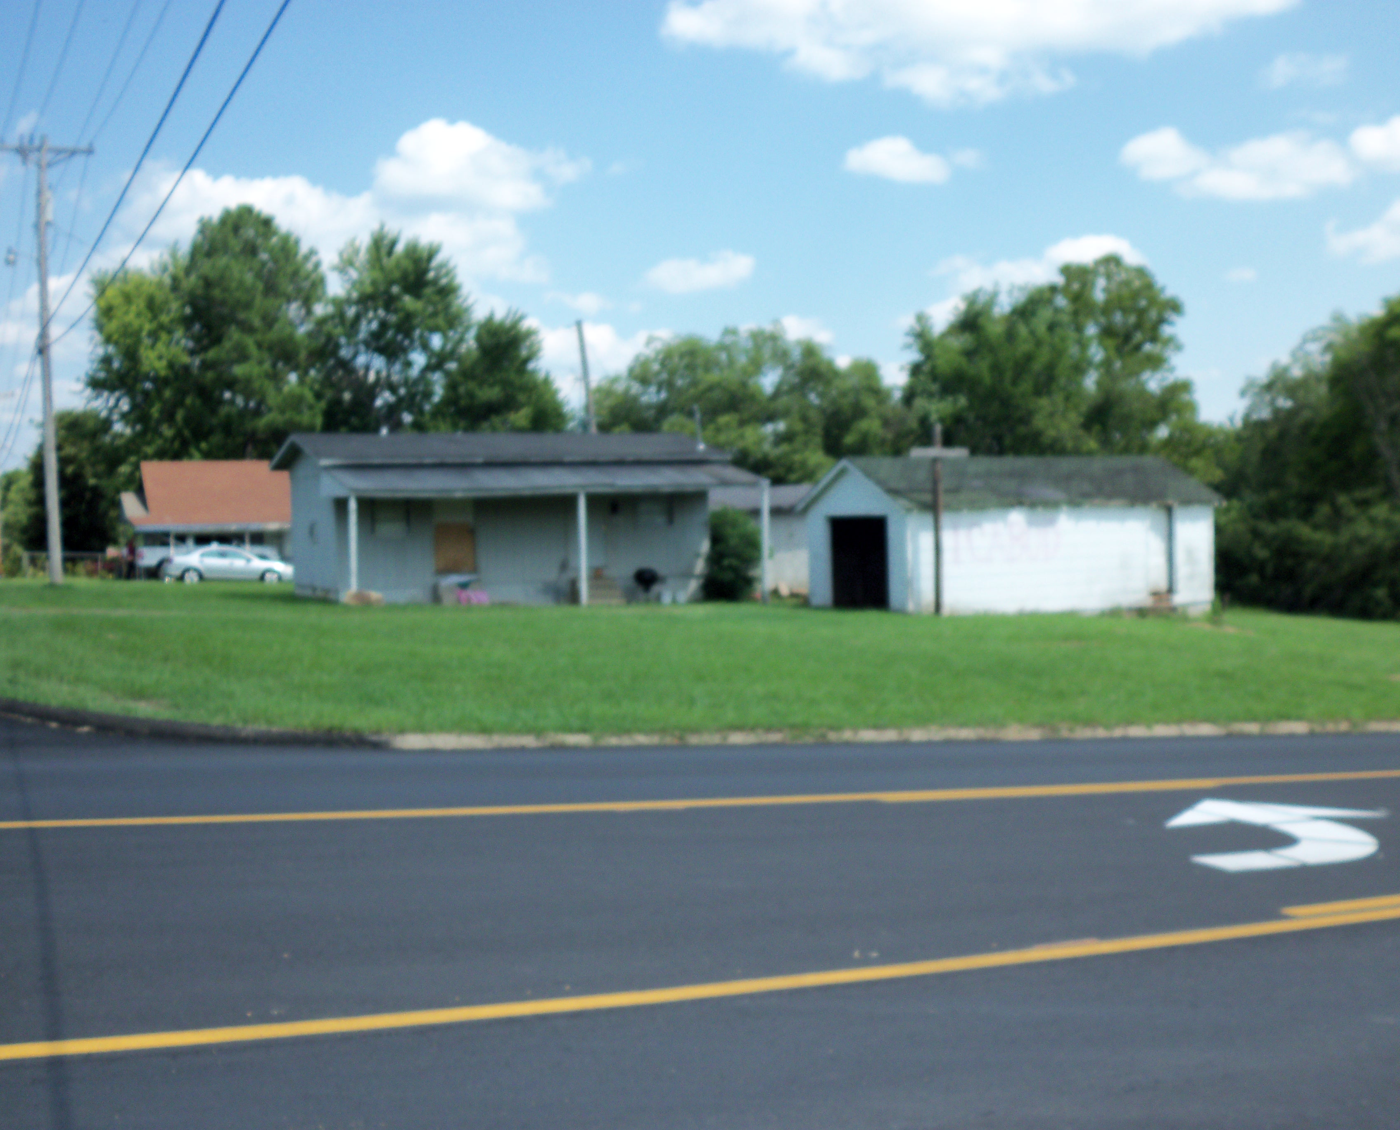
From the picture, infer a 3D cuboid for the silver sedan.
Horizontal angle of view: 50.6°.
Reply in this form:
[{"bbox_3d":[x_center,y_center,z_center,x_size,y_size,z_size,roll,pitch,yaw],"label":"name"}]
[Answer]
[{"bbox_3d":[-17.167,-0.195,54.580,4.800,1.460,1.820,-2,2,-12],"label":"silver sedan"}]

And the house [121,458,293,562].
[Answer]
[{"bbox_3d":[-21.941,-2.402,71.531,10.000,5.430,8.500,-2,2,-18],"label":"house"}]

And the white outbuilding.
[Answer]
[{"bbox_3d":[7.744,-0.907,36.444,10.049,3.503,4.129,-3,2,-29],"label":"white outbuilding"}]

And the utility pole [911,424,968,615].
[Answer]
[{"bbox_3d":[5.034,-0.960,31.490,1.450,4.056,0.200,-2,2,-25],"label":"utility pole"}]

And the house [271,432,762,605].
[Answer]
[{"bbox_3d":[-4.706,-1.353,37.618,10.567,4.157,7.324,-2,2,-27],"label":"house"}]

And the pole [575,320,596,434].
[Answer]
[{"bbox_3d":[-3.854,-4.351,54.899,0.280,9.509,0.280,-8,2,0],"label":"pole"}]

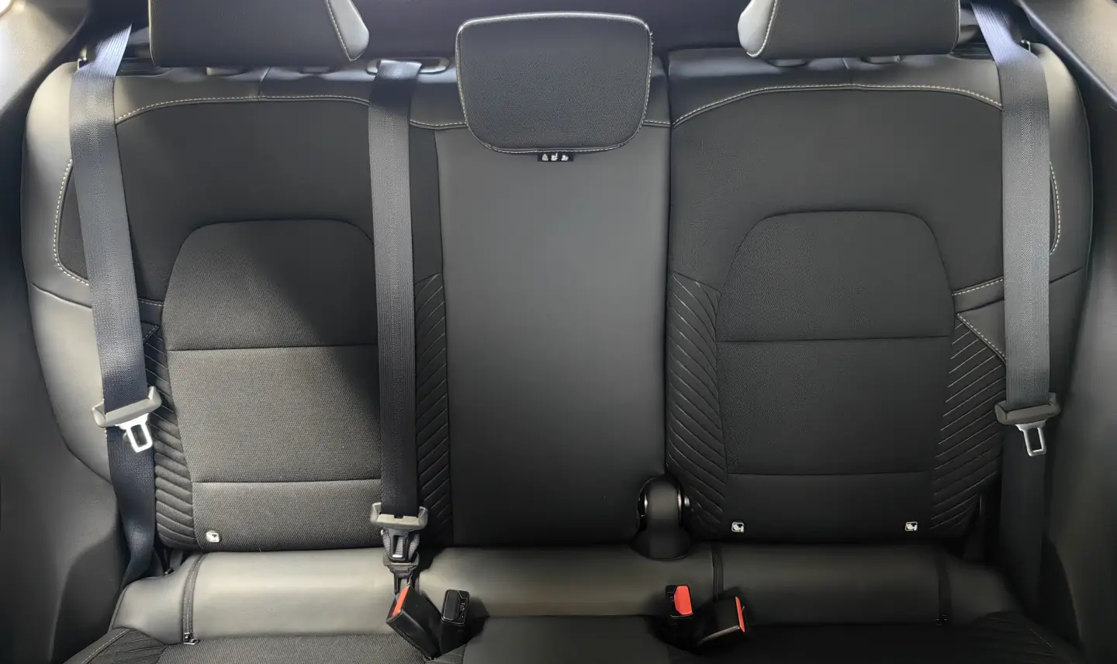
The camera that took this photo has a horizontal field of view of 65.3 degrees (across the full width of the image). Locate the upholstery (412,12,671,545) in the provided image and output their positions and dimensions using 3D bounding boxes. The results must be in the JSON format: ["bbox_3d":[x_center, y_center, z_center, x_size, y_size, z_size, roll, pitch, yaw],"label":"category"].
[{"bbox_3d":[-0.020,-0.058,1.156,0.320,0.675,0.170,-1,14,0],"label":"upholstery"}]

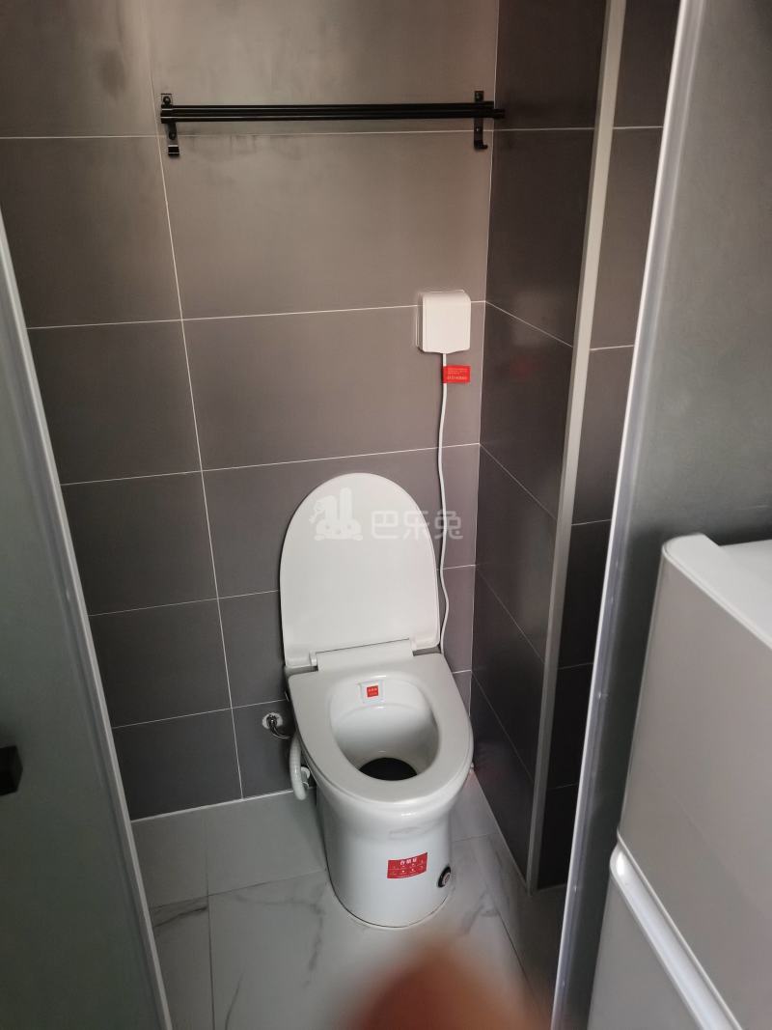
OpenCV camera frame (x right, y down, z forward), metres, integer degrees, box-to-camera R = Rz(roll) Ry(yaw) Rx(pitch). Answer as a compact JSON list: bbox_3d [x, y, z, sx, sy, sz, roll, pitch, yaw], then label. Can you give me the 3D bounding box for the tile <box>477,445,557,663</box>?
[{"bbox_3d":[0.254,0.062,1.560,0.010,0.300,0.378,-7,27,-12],"label":"tile"}]

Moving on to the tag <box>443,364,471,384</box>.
[{"bbox_3d":[0.143,-0.285,1.566,0.060,0.037,0.005,-7,27,-11],"label":"tag"}]

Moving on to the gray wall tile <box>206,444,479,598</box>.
[{"bbox_3d":[-0.081,0.012,1.675,0.587,0.300,0.010,-7,26,-12],"label":"gray wall tile"}]

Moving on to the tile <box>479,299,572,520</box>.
[{"bbox_3d":[0.250,-0.207,1.428,0.010,0.300,0.378,-7,27,-12],"label":"tile"}]

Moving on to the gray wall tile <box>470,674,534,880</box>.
[{"bbox_3d":[0.263,0.596,1.822,0.010,0.290,0.378,-7,27,-12],"label":"gray wall tile"}]

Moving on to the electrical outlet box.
[{"bbox_3d":[0.112,-0.373,1.498,0.095,0.112,0.050,-7,27,-11],"label":"electrical outlet box"}]

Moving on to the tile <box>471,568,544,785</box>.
[{"bbox_3d":[0.259,0.331,1.692,0.010,0.300,0.378,-7,27,-12],"label":"tile"}]

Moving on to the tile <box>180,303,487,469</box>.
[{"bbox_3d":[-0.086,-0.256,1.538,0.585,0.300,0.010,-7,27,-11],"label":"tile"}]

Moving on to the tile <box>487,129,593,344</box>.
[{"bbox_3d":[0.246,-0.477,1.296,0.010,0.300,0.378,-7,27,-12],"label":"tile"}]

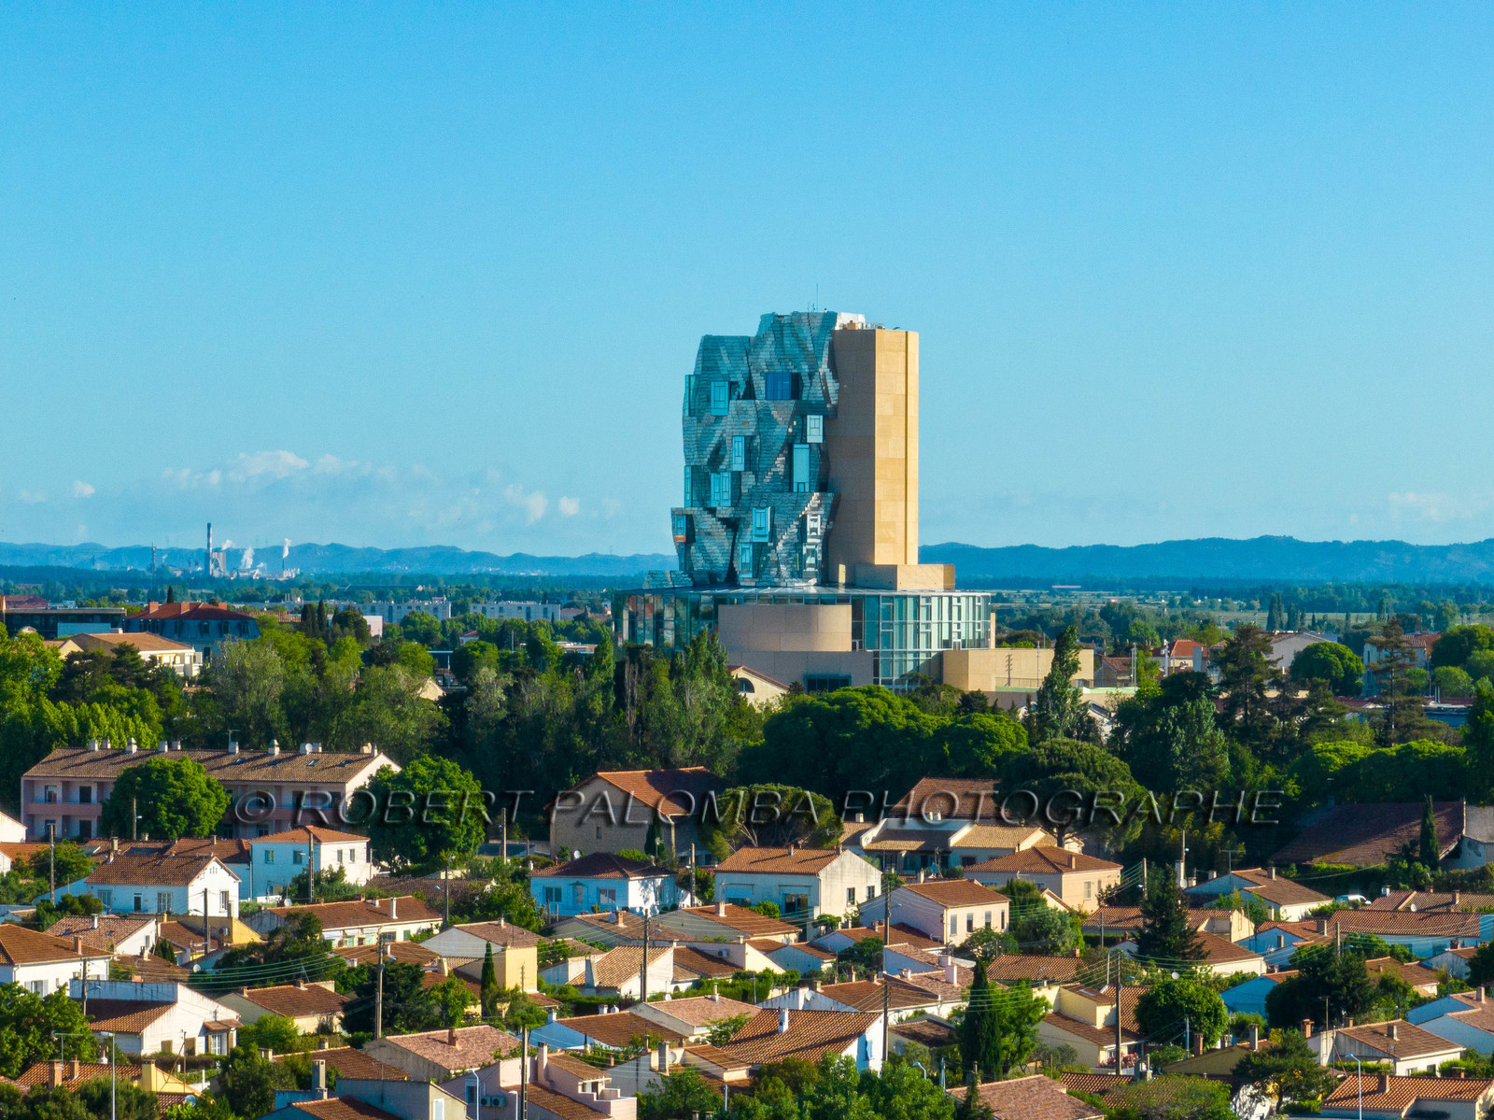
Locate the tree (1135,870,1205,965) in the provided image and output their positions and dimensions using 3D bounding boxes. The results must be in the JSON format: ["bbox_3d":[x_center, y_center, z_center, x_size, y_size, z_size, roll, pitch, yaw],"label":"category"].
[{"bbox_3d":[32.465,27.966,533.003,5.100,8.100,5.000,0,0,0],"label":"tree"}]

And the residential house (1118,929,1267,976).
[{"bbox_3d":[29.485,28.541,485.609,8.400,4.400,12.800,0,0,27],"label":"residential house"}]

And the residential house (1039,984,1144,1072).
[{"bbox_3d":[20.260,29.330,428.350,6.500,5.700,6.400,0,0,28],"label":"residential house"}]

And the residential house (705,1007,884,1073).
[{"bbox_3d":[2.700,29.590,411.320,8.000,5.300,7.800,0,0,28],"label":"residential house"}]

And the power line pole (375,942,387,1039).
[{"bbox_3d":[-23.809,28.539,452.003,0.400,7.400,0.400,0,0,-30],"label":"power line pole"}]

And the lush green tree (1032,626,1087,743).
[{"bbox_3d":[38.279,15.999,850.000,6.400,16.000,6.400,0,0,0],"label":"lush green tree"}]

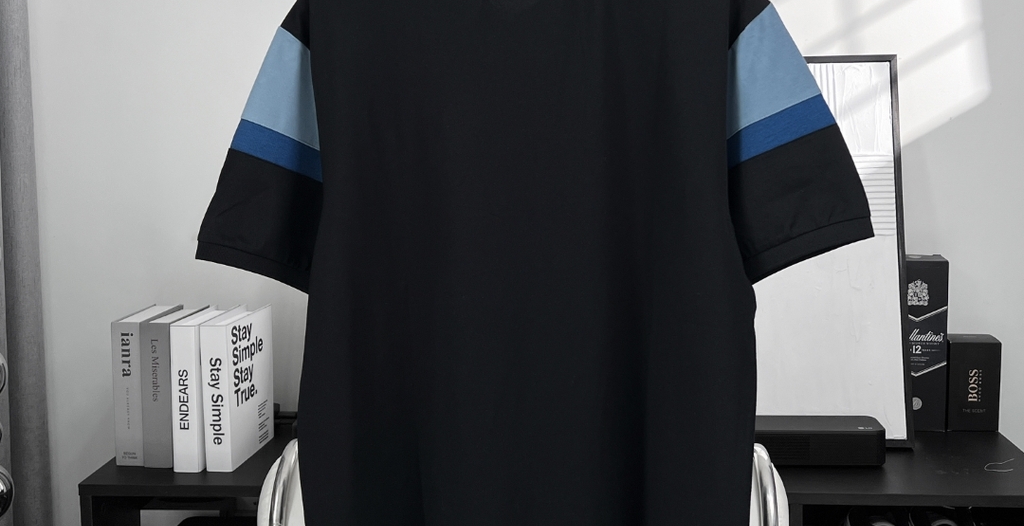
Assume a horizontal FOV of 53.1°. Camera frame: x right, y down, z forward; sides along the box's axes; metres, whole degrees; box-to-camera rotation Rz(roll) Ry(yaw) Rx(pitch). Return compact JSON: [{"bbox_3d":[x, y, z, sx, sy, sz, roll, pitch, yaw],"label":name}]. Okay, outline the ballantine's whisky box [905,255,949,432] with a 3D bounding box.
[{"bbox_3d":[0.673,0.132,1.729,0.094,0.282,0.090,1,6,9],"label":"ballantine's whisky box"}]

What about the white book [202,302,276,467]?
[{"bbox_3d":[-0.417,0.187,1.566,0.037,0.216,0.176,0,6,5],"label":"white book"}]

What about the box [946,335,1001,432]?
[{"bbox_3d":[0.765,0.200,1.721,0.083,0.148,0.068,1,6,7],"label":"box"}]

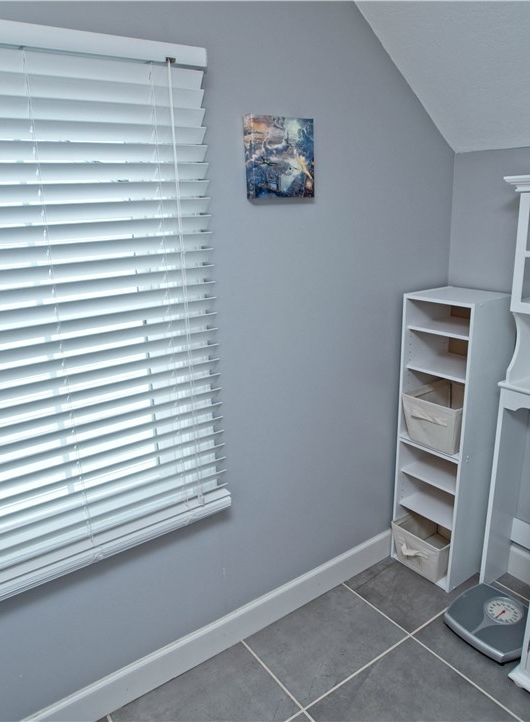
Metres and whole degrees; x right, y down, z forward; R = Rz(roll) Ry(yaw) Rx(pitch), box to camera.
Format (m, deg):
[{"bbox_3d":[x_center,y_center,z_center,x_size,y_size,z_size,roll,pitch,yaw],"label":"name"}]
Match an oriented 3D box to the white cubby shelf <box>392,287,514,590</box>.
[{"bbox_3d":[0.789,0.331,2.046,0.304,1.227,0.301,-12,18,-33],"label":"white cubby shelf"}]

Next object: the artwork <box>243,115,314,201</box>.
[{"bbox_3d":[0.050,-0.623,1.478,0.233,0.235,0.040,-12,18,-33],"label":"artwork"}]

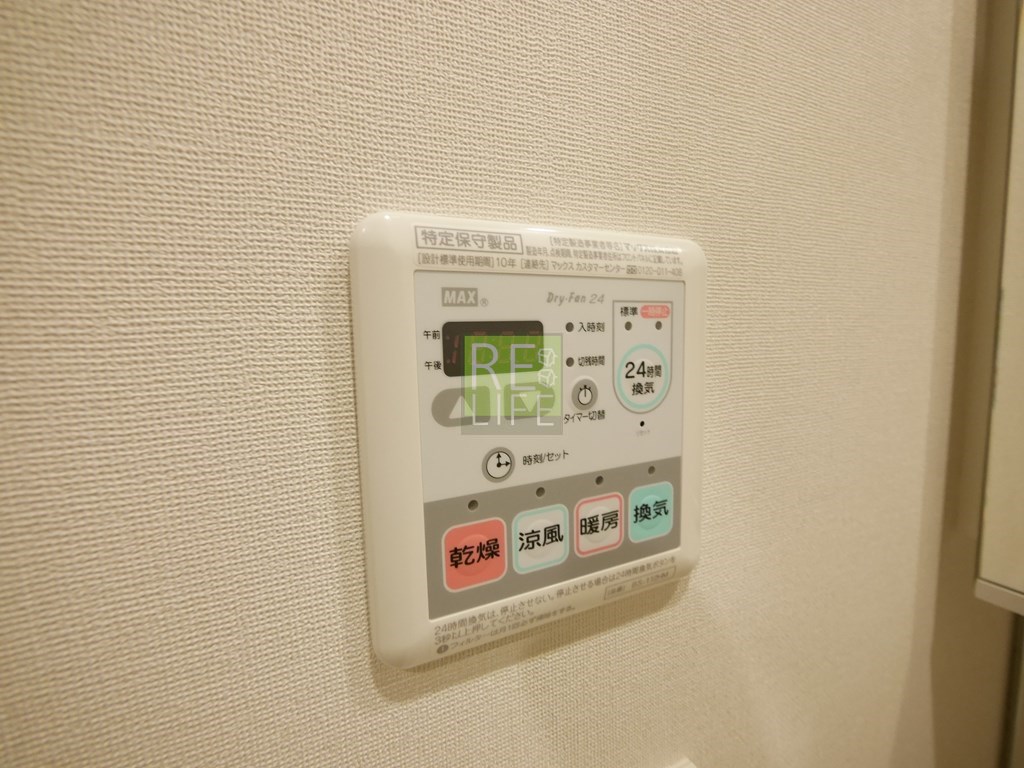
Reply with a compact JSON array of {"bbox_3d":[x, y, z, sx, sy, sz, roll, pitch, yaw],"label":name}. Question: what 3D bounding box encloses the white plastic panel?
[{"bbox_3d":[0.015,0.014,0.130,0.117,0.122,0.014,-4,7,-23],"label":"white plastic panel"}]

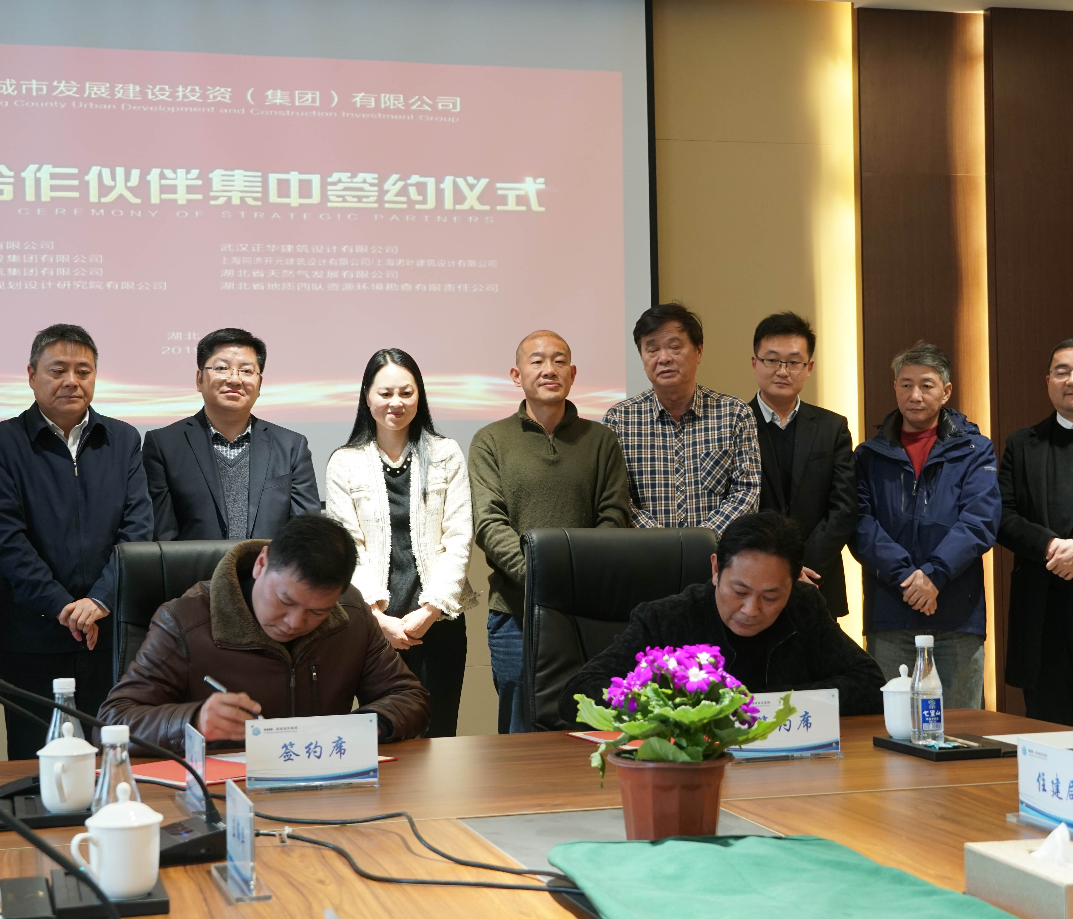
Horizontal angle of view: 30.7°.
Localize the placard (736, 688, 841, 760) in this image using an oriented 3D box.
[{"bbox_3d":[0.418,0.455,3.337,0.204,0.114,0.046,-1,-1,-16],"label":"placard"}]

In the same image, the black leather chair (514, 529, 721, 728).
[{"bbox_3d":[0.255,0.718,4.200,0.600,1.120,0.680,-1,-1,-16],"label":"black leather chair"}]

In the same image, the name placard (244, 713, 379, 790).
[{"bbox_3d":[-0.357,0.464,3.089,0.210,0.112,0.050,-1,-1,-15],"label":"name placard"}]

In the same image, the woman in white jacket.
[{"bbox_3d":[-0.387,0.489,5.593,0.450,1.615,0.290,-1,-1,-4],"label":"woman in white jacket"}]

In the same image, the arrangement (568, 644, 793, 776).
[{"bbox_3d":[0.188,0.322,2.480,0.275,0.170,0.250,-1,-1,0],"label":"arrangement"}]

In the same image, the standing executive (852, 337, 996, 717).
[{"bbox_3d":[1.203,0.455,6.009,0.470,1.626,0.310,-1,-1,20],"label":"standing executive"}]

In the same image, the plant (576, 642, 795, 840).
[{"bbox_3d":[0.194,0.379,2.620,0.280,0.265,0.265,-1,-1,0],"label":"plant"}]

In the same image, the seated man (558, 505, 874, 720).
[{"bbox_3d":[0.406,0.680,3.946,0.640,1.165,0.800,-1,-1,-11],"label":"seated man"}]

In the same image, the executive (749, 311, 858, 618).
[{"bbox_3d":[0.708,0.433,5.492,0.480,1.700,0.290,-1,-1,-9],"label":"executive"}]

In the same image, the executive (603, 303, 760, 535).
[{"bbox_3d":[0.441,0.405,5.906,0.500,1.756,0.300,-1,-1,7],"label":"executive"}]

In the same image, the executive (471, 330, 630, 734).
[{"bbox_3d":[0.048,0.456,5.706,0.480,1.667,0.290,-1,-1,-2],"label":"executive"}]

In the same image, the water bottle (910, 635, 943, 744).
[{"bbox_3d":[0.689,0.406,3.462,0.059,0.189,0.059,-1,-1,-16],"label":"water bottle"}]

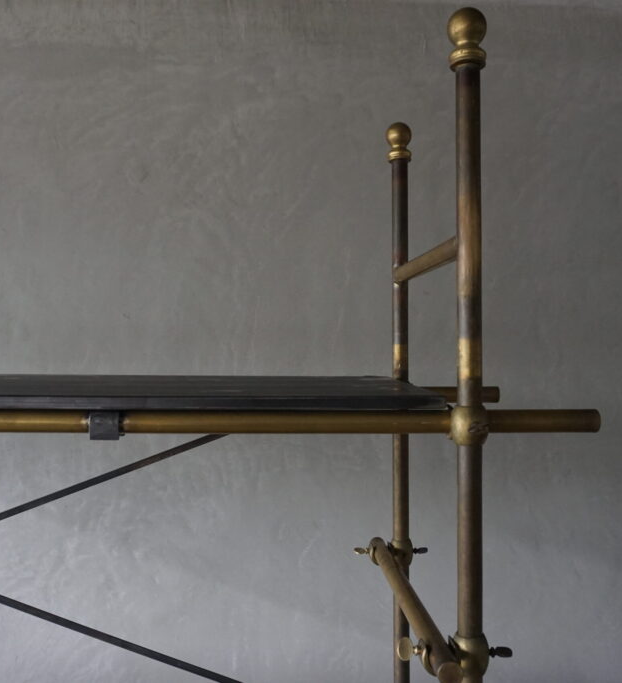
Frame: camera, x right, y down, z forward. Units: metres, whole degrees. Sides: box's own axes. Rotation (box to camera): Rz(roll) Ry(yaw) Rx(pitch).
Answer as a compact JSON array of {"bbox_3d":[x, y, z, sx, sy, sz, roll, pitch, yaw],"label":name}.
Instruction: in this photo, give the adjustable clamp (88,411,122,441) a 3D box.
[{"bbox_3d":[-0.261,0.107,0.915,0.038,0.039,0.030,0,0,0],"label":"adjustable clamp"}]

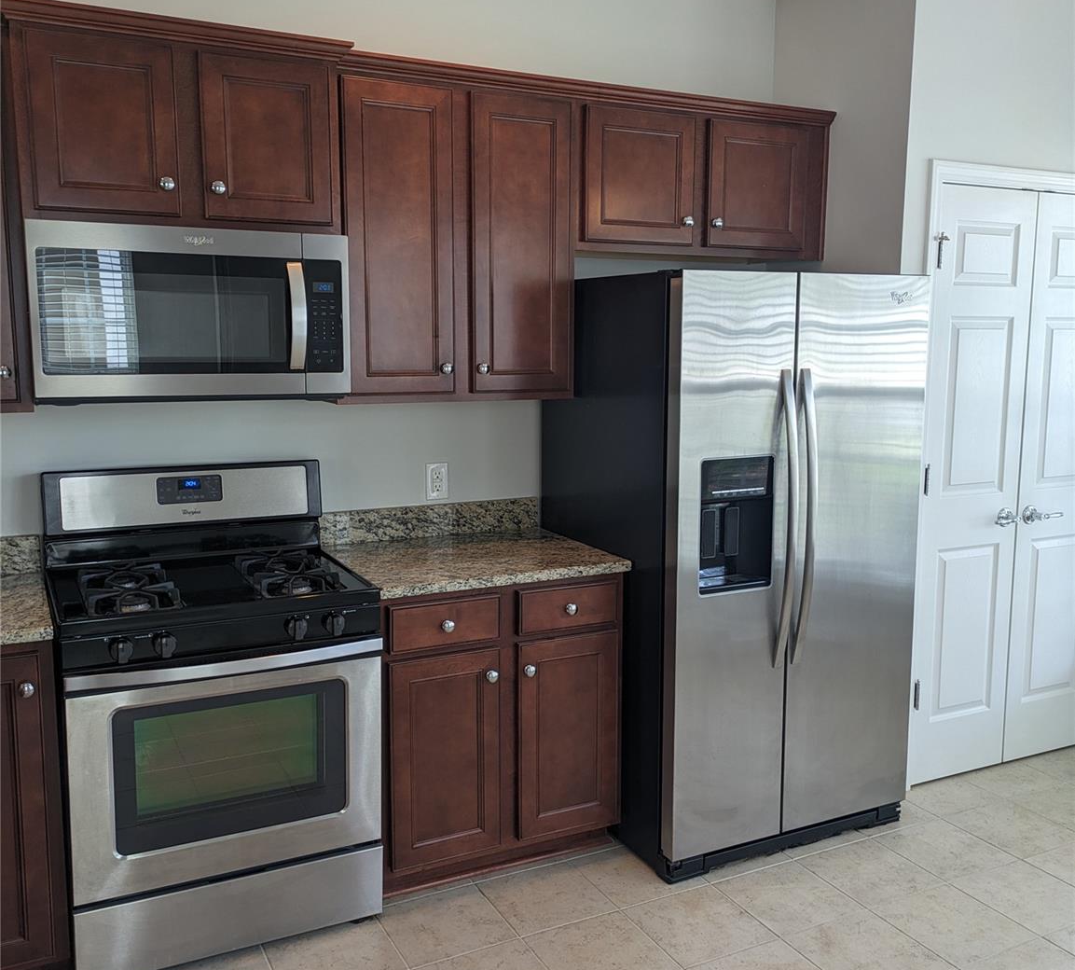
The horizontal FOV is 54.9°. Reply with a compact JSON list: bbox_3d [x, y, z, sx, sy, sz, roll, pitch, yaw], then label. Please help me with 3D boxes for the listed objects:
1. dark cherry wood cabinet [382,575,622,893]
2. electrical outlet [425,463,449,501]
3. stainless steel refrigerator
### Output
[{"bbox_3d":[-0.212,0.680,3.211,0.760,0.880,0.630,-4,9,-26],"label":"dark cherry wood cabinet"},{"bbox_3d":[-0.330,-0.011,3.420,0.075,0.120,0.009,-4,9,-26],"label":"electrical outlet"},{"bbox_3d":[0.613,0.216,3.405,0.892,1.748,0.885,-4,9,-26],"label":"stainless steel refrigerator"}]

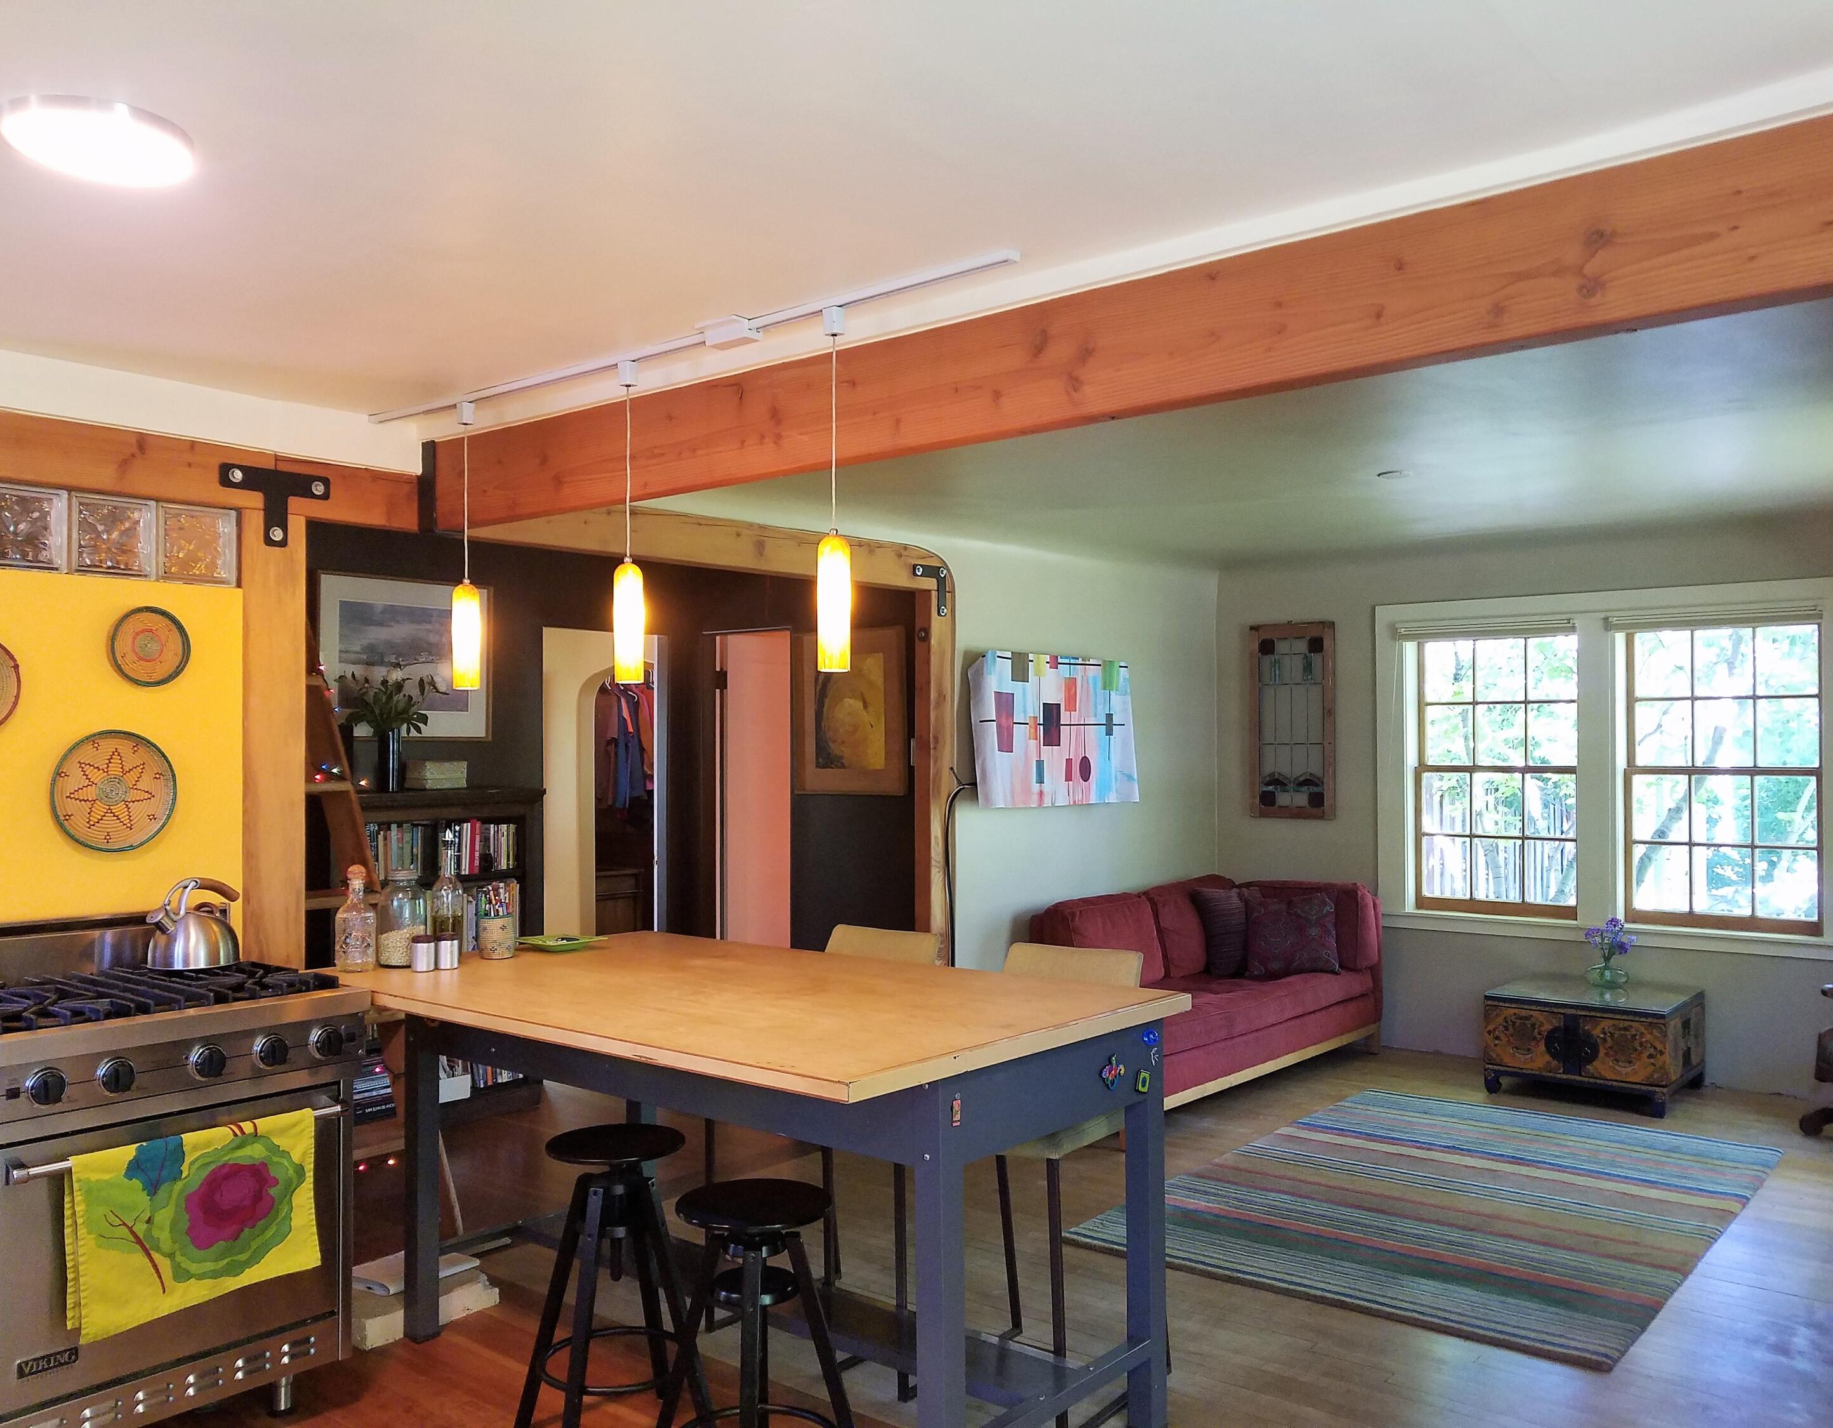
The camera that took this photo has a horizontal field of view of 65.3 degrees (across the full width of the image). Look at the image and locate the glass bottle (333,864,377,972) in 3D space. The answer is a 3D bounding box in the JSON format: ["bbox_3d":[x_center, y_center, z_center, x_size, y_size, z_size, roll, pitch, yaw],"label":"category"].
[{"bbox_3d":[-1.420,0.514,3.629,0.104,0.265,0.104,-1,-2,39],"label":"glass bottle"}]

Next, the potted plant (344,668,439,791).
[{"bbox_3d":[-2.053,0.061,5.596,0.350,0.489,0.350,-1,-2,40],"label":"potted plant"}]

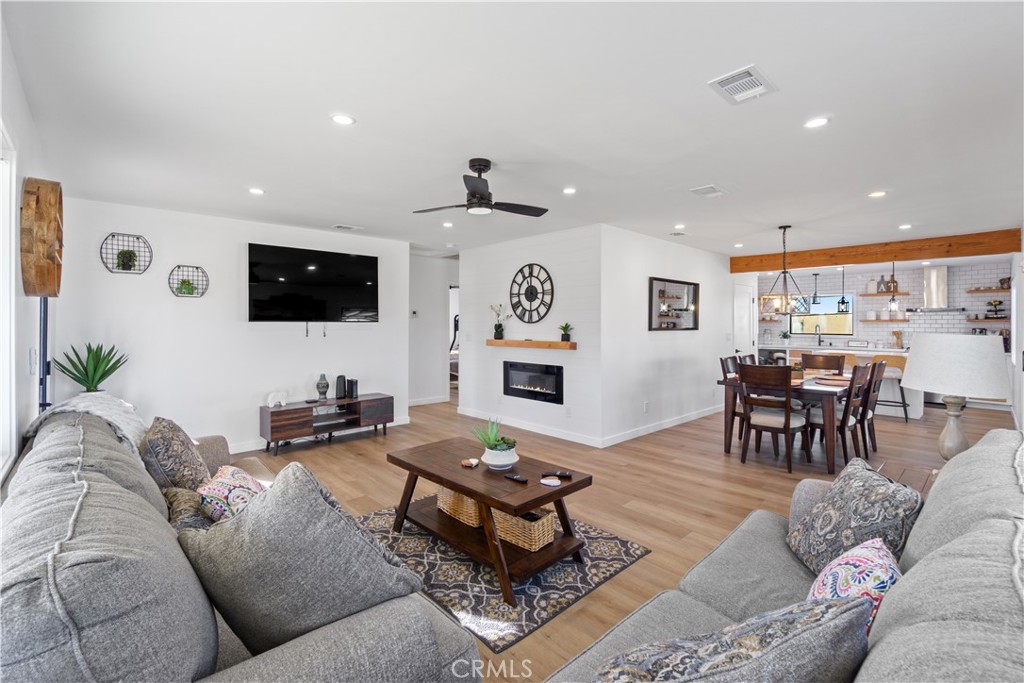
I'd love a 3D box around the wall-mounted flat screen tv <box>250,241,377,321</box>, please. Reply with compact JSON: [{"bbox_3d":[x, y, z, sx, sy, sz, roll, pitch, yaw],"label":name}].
[{"bbox_3d":[-2.262,-0.654,5.030,1.454,0.834,0.051,-2,3,-43],"label":"wall-mounted flat screen tv"}]

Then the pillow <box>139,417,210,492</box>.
[{"bbox_3d":[-1.933,0.647,2.444,0.162,0.424,0.424,-29,8,-10],"label":"pillow"}]

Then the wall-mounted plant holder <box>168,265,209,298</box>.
[{"bbox_3d":[-3.143,-0.580,4.143,0.315,0.305,0.100,-2,3,-42],"label":"wall-mounted plant holder"}]

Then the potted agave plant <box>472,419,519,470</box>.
[{"bbox_3d":[-0.094,0.624,2.596,0.268,0.288,0.242,0,2,0],"label":"potted agave plant"}]

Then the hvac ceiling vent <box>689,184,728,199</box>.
[{"bbox_3d":[1.581,-1.201,3.429,0.310,0.030,0.200,-2,3,-42],"label":"hvac ceiling vent"}]

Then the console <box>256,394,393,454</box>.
[{"bbox_3d":[-2.075,0.931,4.951,1.360,0.470,0.350,-2,3,-42],"label":"console"}]

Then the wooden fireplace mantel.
[{"bbox_3d":[0.207,0.038,5.409,0.141,0.091,1.454,-2,3,-44],"label":"wooden fireplace mantel"}]

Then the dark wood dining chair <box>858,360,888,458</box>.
[{"bbox_3d":[3.665,0.699,4.679,0.470,0.985,0.570,-2,3,-38],"label":"dark wood dining chair"}]

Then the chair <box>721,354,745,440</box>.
[{"bbox_3d":[2.692,0.685,4.707,0.576,0.980,0.465,2,3,45],"label":"chair"}]

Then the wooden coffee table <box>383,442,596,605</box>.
[{"bbox_3d":[-0.185,1.009,2.629,1.182,0.505,0.616,2,3,44],"label":"wooden coffee table"}]

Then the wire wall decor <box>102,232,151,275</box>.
[{"bbox_3d":[-3.467,-0.780,3.845,0.350,0.350,0.100,-2,3,-42],"label":"wire wall decor"}]

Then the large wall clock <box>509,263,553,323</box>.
[{"bbox_3d":[0.233,-0.607,5.371,0.035,0.755,0.750,-2,3,-40],"label":"large wall clock"}]

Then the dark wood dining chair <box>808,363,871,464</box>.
[{"bbox_3d":[3.284,0.710,4.460,0.480,0.985,0.570,-2,3,-38],"label":"dark wood dining chair"}]

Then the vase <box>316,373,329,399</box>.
[{"bbox_3d":[-2.211,0.525,4.979,0.126,0.323,0.126,-2,3,-43],"label":"vase"}]

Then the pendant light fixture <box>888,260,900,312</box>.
[{"bbox_3d":[5.922,-0.891,6.615,0.141,0.889,0.141,-2,3,-45],"label":"pendant light fixture"}]

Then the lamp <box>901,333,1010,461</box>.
[{"bbox_3d":[2.318,0.311,2.235,0.400,0.696,0.400,-2,3,-42],"label":"lamp"}]

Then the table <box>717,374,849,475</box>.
[{"bbox_3d":[3.242,0.805,4.782,1.650,0.766,1.020,-2,3,-38],"label":"table"}]

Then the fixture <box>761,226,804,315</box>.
[{"bbox_3d":[3.075,-0.795,4.798,0.364,0.990,0.364,0,2,-12],"label":"fixture"}]

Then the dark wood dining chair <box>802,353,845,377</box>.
[{"bbox_3d":[3.692,0.666,5.161,0.566,0.980,0.465,-2,3,-43],"label":"dark wood dining chair"}]

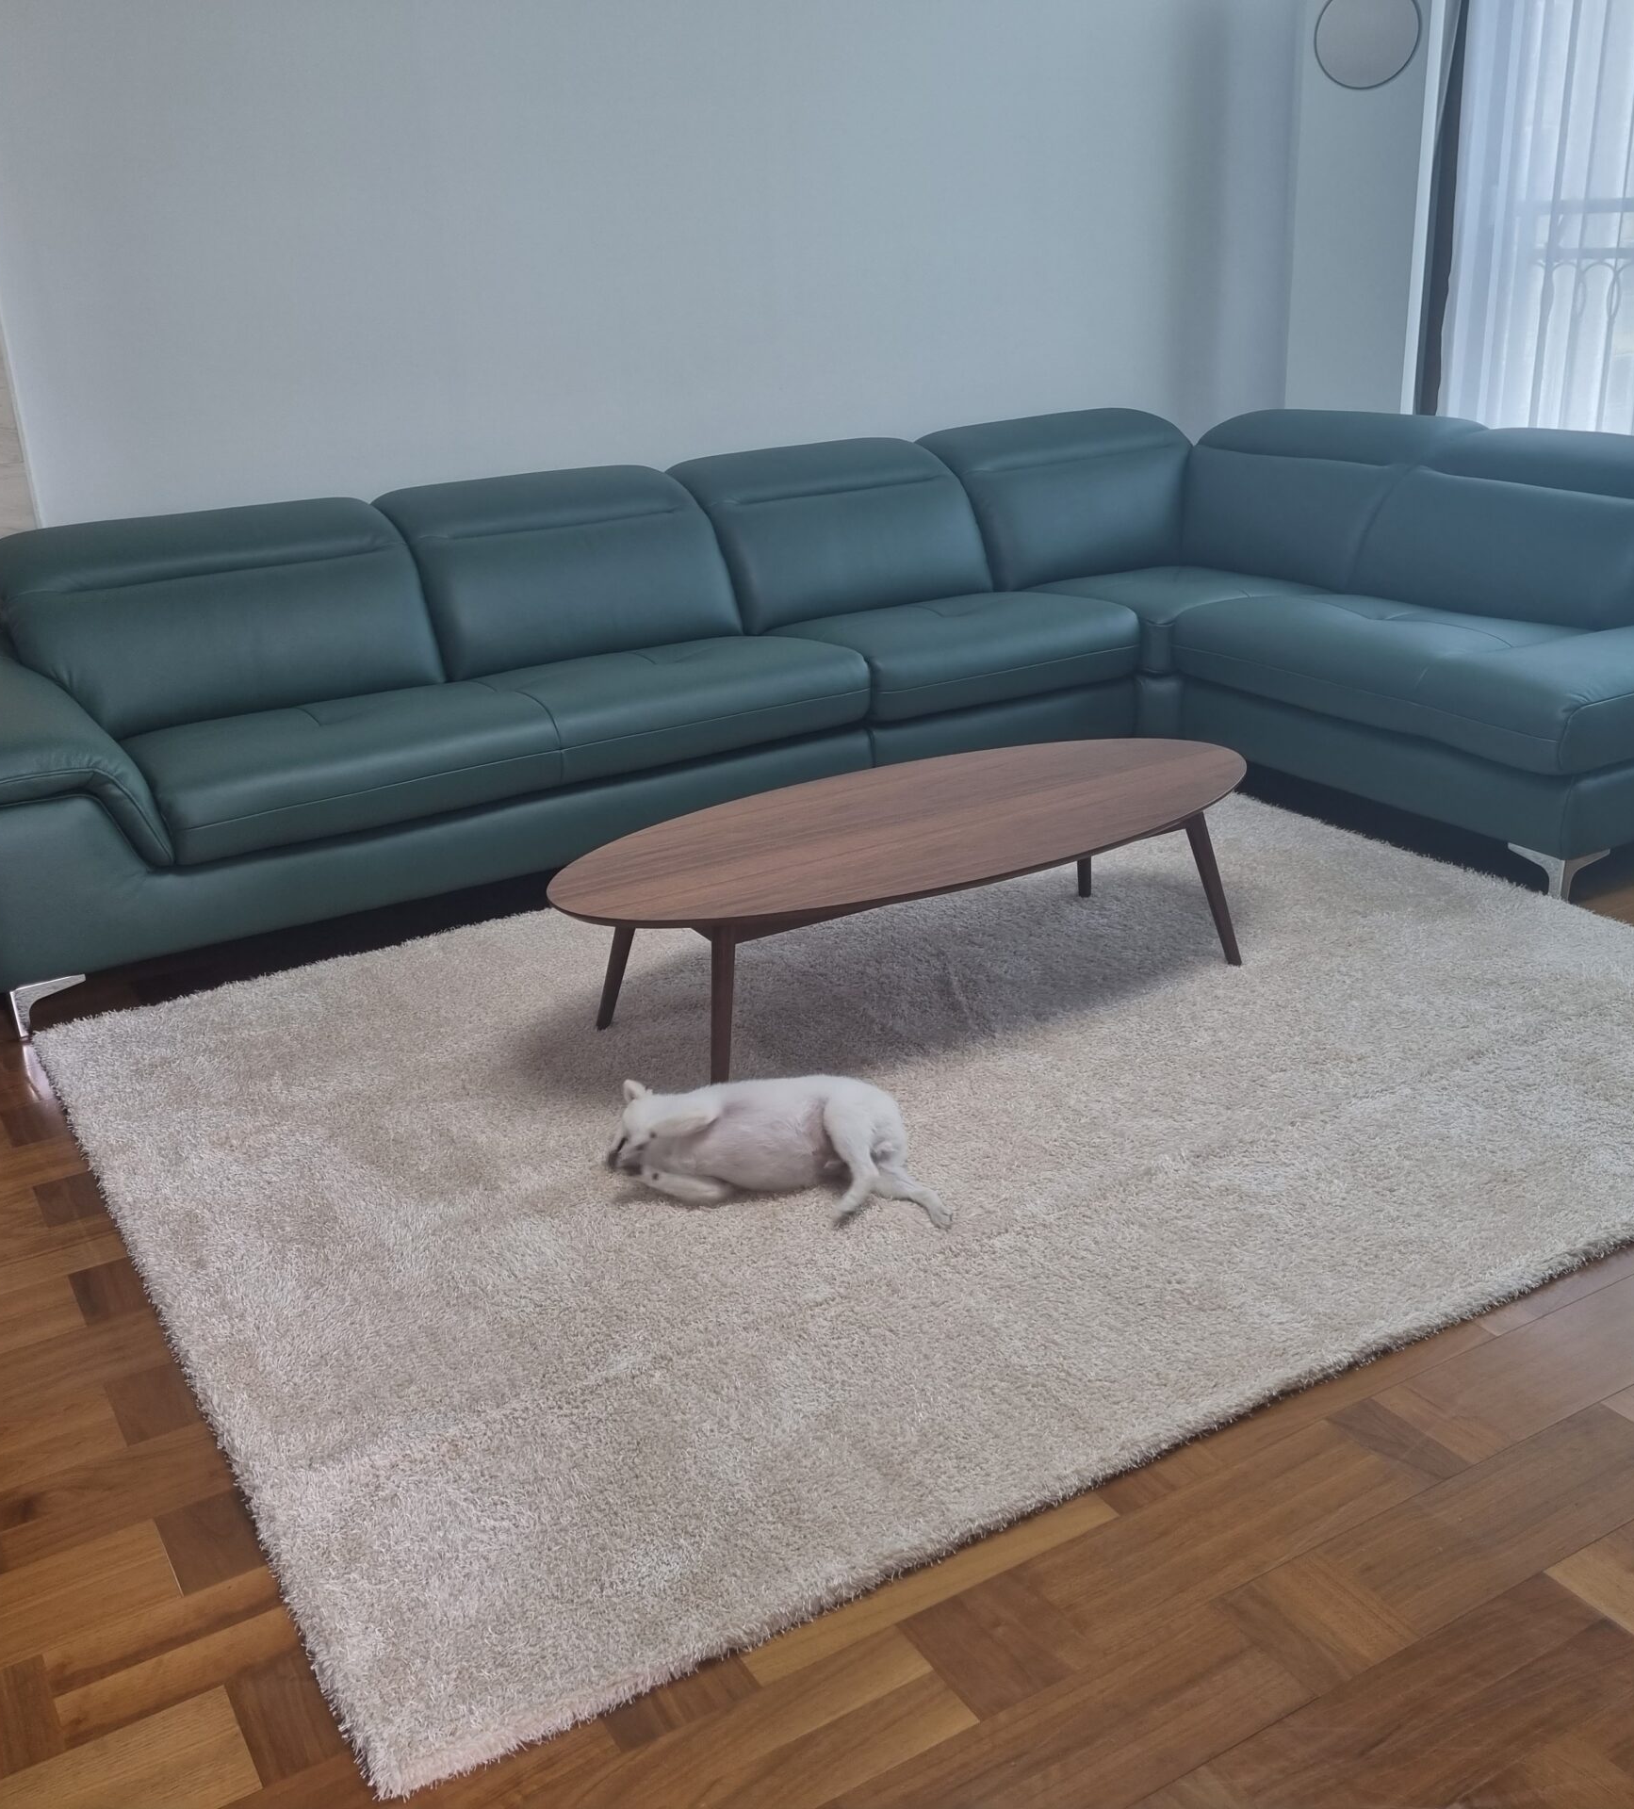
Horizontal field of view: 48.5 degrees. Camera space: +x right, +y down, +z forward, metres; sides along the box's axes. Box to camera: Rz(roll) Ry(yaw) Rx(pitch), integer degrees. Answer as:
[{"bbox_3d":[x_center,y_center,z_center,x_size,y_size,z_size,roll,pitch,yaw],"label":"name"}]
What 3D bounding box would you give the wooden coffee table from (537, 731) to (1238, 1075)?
[{"bbox_3d":[0.194,0.016,3.223,1.410,0.355,0.620,-14,24,-29],"label":"wooden coffee table"}]

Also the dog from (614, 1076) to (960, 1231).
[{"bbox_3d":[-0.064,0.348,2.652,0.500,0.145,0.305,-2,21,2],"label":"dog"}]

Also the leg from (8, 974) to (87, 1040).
[{"bbox_3d":[-1.431,0.171,3.373,0.133,0.098,0.133,-14,24,-28],"label":"leg"}]

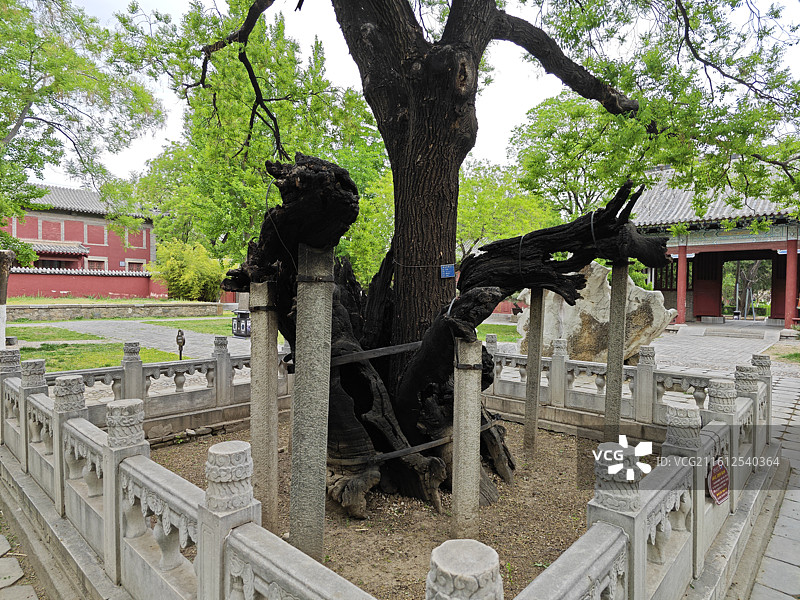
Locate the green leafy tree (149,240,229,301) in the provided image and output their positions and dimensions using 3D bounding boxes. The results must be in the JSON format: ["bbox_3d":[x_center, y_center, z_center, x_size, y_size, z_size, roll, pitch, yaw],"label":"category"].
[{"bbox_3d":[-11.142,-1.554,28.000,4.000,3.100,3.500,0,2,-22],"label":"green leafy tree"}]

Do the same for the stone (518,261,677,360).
[{"bbox_3d":[5.091,0.374,13.700,3.800,2.600,1.800,2,2,30],"label":"stone"}]

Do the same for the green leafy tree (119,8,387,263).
[{"bbox_3d":[-7.909,-7.909,28.500,13.200,15.500,12.000,0,2,-16],"label":"green leafy tree"}]

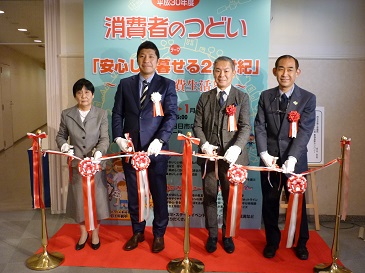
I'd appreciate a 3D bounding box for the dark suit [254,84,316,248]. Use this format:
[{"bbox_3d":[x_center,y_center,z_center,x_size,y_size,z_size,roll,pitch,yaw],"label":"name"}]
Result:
[{"bbox_3d":[0.851,0.266,2.947,0.504,1.402,0.400,4,9,18],"label":"dark suit"}]

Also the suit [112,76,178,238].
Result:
[{"bbox_3d":[-0.323,0.176,3.011,0.538,1.433,0.400,2,9,6],"label":"suit"}]

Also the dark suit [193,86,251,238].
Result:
[{"bbox_3d":[0.329,0.240,3.020,0.487,1.336,0.400,2,9,6],"label":"dark suit"}]

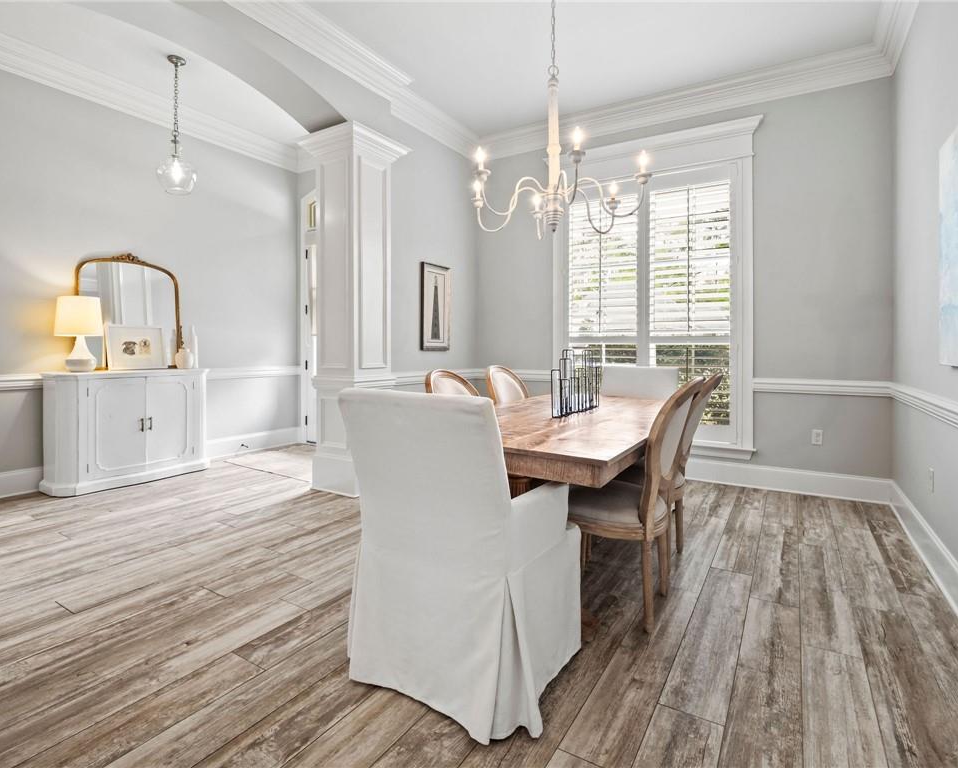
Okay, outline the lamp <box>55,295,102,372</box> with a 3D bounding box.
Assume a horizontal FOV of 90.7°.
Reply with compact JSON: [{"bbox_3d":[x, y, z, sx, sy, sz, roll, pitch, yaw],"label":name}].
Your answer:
[{"bbox_3d":[-3.140,-0.399,3.729,0.305,0.600,0.305,3,5,33],"label":"lamp"}]

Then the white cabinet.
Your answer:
[{"bbox_3d":[-2.845,0.336,3.940,0.380,0.900,1.130,2,4,34],"label":"white cabinet"}]

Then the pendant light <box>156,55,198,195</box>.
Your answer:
[{"bbox_3d":[-2.347,-2.009,3.692,0.270,0.990,0.270,3,5,33],"label":"pendant light"}]

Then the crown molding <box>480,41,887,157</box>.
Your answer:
[{"bbox_3d":[1.471,-2.437,4.232,3.450,0.210,0.120,3,4,29],"label":"crown molding"}]

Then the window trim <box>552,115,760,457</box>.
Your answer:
[{"bbox_3d":[1.464,-0.810,4.247,1.810,2.780,0.100,3,4,29],"label":"window trim"}]

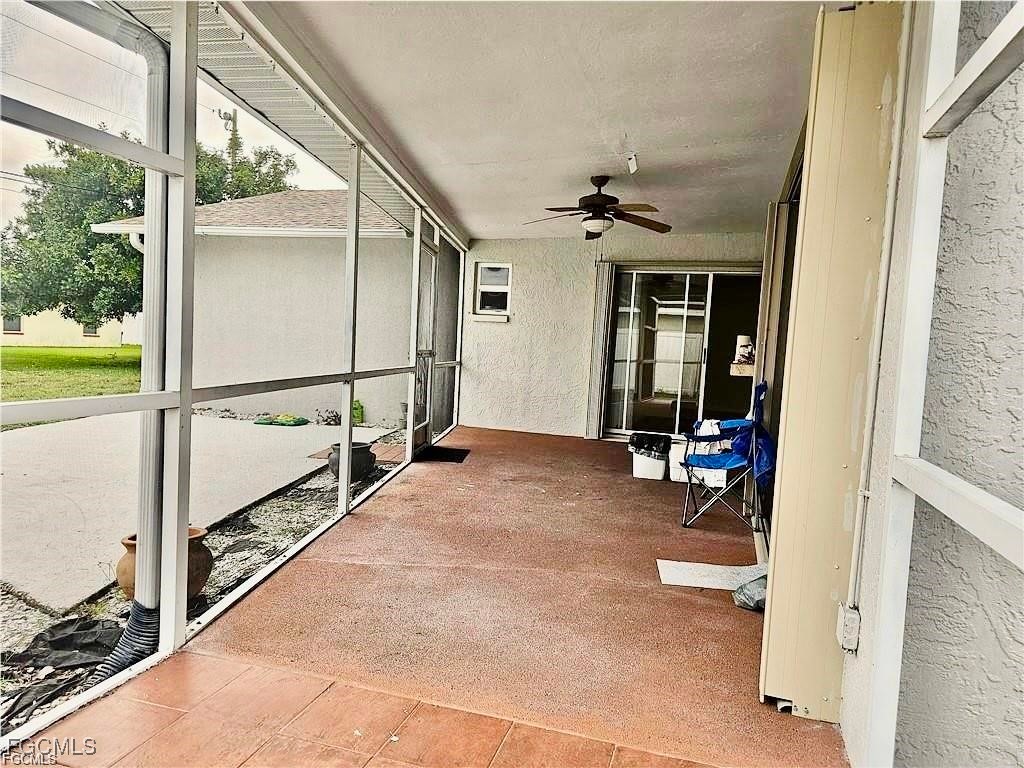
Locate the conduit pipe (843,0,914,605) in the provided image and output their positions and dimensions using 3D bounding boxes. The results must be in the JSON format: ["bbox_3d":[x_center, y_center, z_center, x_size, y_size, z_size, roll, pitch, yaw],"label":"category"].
[{"bbox_3d":[1.085,-0.236,2.005,0.035,1.870,0.035,4,4,18],"label":"conduit pipe"}]

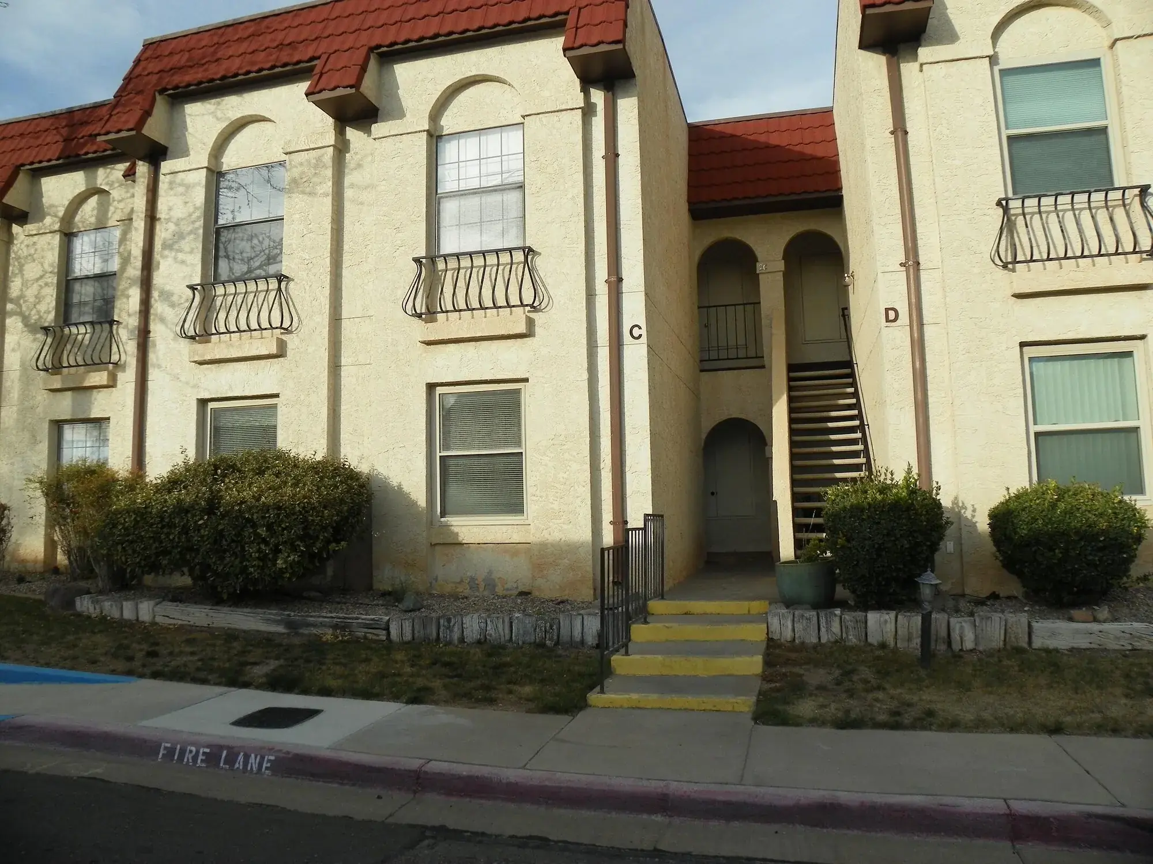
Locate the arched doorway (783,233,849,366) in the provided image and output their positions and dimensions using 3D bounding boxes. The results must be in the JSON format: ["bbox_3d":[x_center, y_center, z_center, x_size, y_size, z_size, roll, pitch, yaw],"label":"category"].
[{"bbox_3d":[3.518,-2.000,12.801,0.917,2.033,0.200,-3,-6,15],"label":"arched doorway"}]

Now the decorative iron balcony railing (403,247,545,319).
[{"bbox_3d":[-1.099,-1.562,9.059,1.530,0.640,0.260,-3,-6,15],"label":"decorative iron balcony railing"}]

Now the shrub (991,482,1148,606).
[{"bbox_3d":[3.995,0.902,7.050,1.220,1.000,1.130,-3,-6,15],"label":"shrub"}]

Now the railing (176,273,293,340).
[{"bbox_3d":[-4.018,-1.459,10.245,1.458,0.678,0.370,-3,-6,15],"label":"railing"}]

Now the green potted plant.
[{"bbox_3d":[2.035,1.248,7.682,0.529,0.603,0.529,-3,-6,15],"label":"green potted plant"}]

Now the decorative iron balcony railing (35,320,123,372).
[{"bbox_3d":[-7.252,-1.239,12.621,1.435,0.668,0.370,-3,-6,15],"label":"decorative iron balcony railing"}]

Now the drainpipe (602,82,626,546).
[{"bbox_3d":[0.379,-1.076,8.850,0.110,5.180,0.110,-3,-6,15],"label":"drainpipe"}]

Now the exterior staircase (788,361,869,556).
[{"bbox_3d":[3.187,0.278,10.752,1.000,3.014,3.800,-3,-6,14],"label":"exterior staircase"}]

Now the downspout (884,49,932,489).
[{"bbox_3d":[3.134,-1.146,8.114,0.120,5.100,0.120,-3,-6,15],"label":"downspout"}]

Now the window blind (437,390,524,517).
[{"bbox_3d":[-1.065,0.238,9.750,1.009,1.424,0.050,-3,-6,15],"label":"window blind"}]

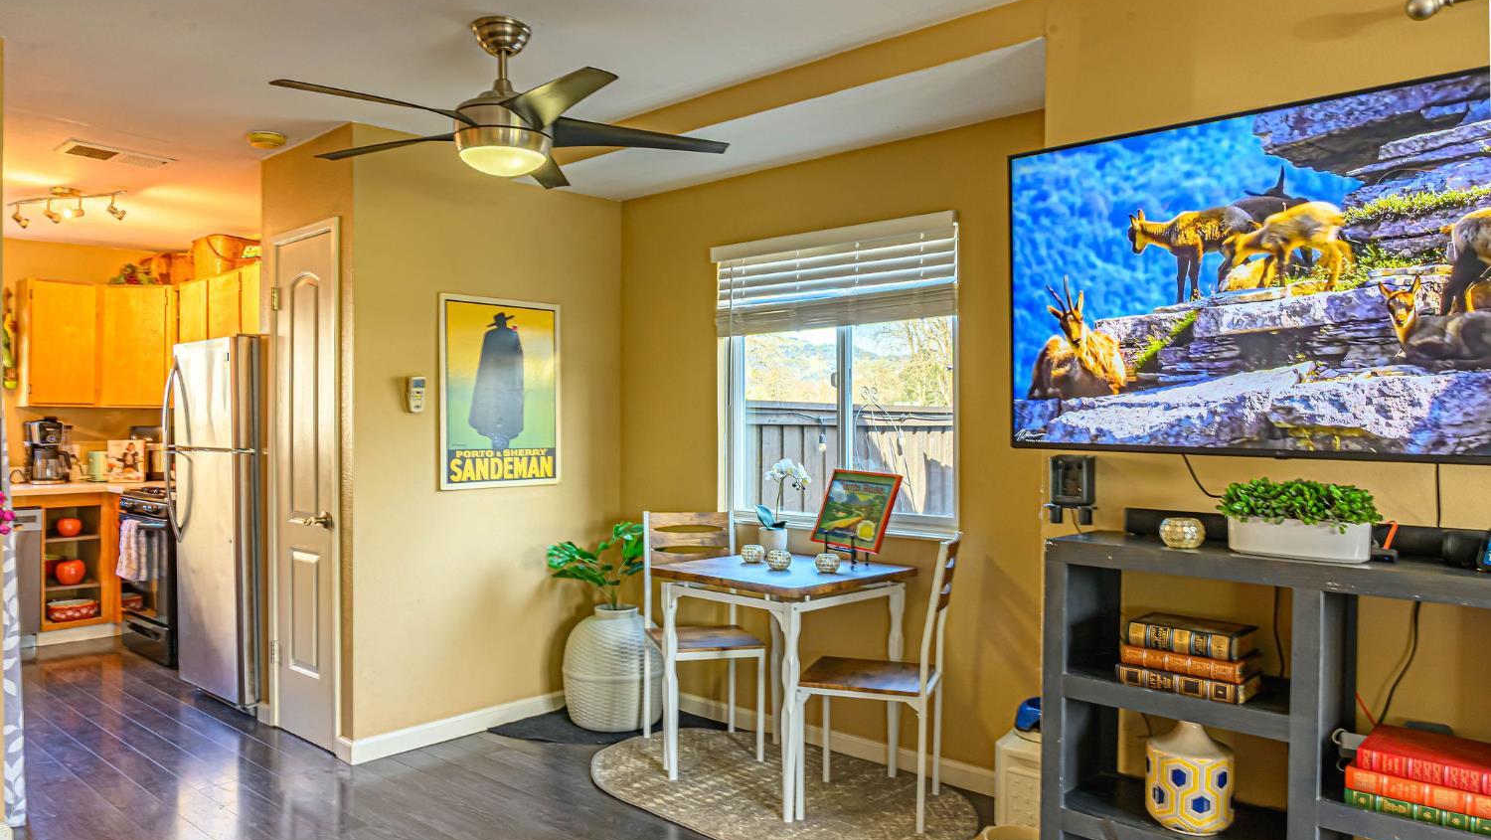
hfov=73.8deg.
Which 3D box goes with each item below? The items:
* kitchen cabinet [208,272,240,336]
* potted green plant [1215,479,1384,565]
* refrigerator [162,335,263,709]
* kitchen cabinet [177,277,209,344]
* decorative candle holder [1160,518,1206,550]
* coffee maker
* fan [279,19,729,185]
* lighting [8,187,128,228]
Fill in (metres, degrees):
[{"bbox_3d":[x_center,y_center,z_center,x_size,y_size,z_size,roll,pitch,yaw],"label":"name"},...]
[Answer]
[{"bbox_3d":[-2.860,-0.593,5.750,0.450,0.460,0.330,0,0,42],"label":"kitchen cabinet"},{"bbox_3d":[1.178,0.204,2.124,0.300,0.160,0.140,0,0,42],"label":"potted green plant"},{"bbox_3d":[-2.250,0.462,4.774,0.715,1.675,0.795,0,0,42],"label":"refrigerator"},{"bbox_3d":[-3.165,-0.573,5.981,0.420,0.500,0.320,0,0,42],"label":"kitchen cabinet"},{"bbox_3d":[0.987,0.254,2.246,0.096,0.065,0.096,0,0,42],"label":"decorative candle holder"},{"bbox_3d":[-4.182,0.185,5.950,0.250,0.390,0.200,0,0,34],"label":"coffee maker"},{"bbox_3d":[-0.700,-0.915,2.851,1.290,0.430,1.290,0,0,42],"label":"fan"},{"bbox_3d":[-3.334,-1.051,4.872,0.830,0.150,0.150,0,0,23],"label":"lighting"}]

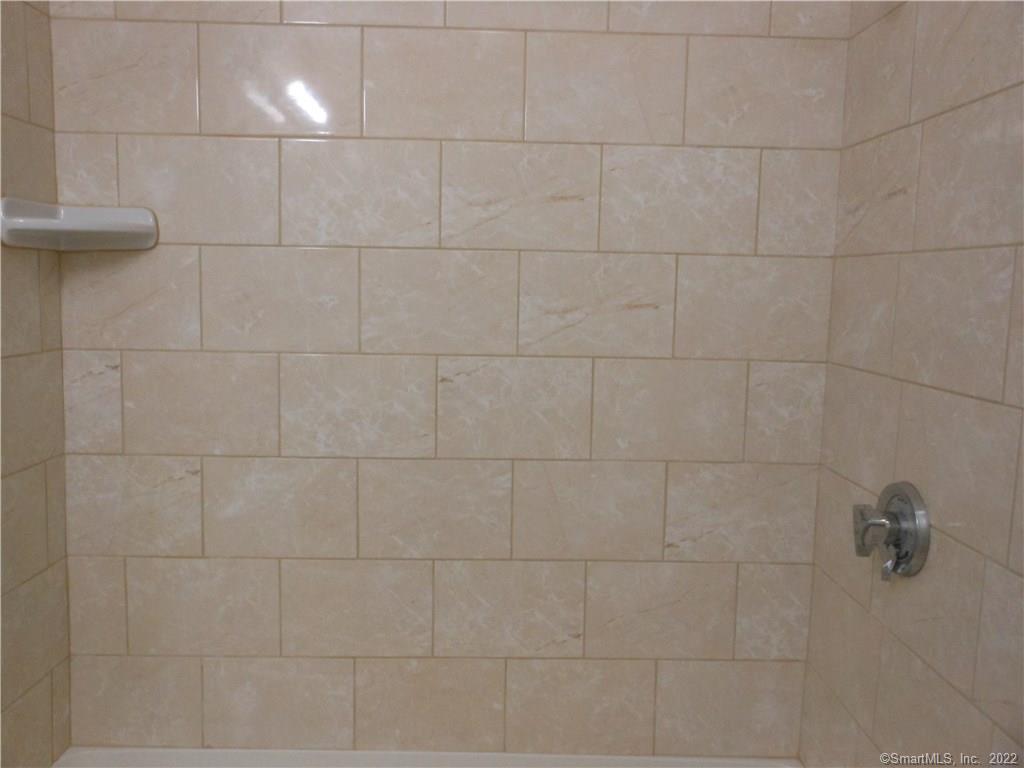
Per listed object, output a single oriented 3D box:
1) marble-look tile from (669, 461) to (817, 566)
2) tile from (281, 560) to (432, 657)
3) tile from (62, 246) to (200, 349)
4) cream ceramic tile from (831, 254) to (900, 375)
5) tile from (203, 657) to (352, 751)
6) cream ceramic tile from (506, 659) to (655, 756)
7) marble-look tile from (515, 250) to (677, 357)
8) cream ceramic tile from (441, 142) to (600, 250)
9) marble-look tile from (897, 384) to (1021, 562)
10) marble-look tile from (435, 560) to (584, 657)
[{"bbox_3d":[0.459,0.258,1.659,0.304,0.200,0.010,1,6,-2],"label":"marble-look tile"},{"bbox_3d":[-0.312,0.452,1.675,0.304,0.203,0.009,1,5,-1],"label":"tile"},{"bbox_3d":[-0.725,-0.165,1.584,0.261,0.200,0.010,1,7,-1],"label":"tile"},{"bbox_3d":[0.628,-0.127,1.482,0.010,0.200,0.257,1,7,-1],"label":"cream ceramic tile"},{"bbox_3d":[-0.472,0.650,1.691,0.304,0.197,0.009,1,5,-1],"label":"tile"},{"bbox_3d":[0.141,0.662,1.703,0.305,0.200,0.009,1,7,-1],"label":"cream ceramic tile"},{"bbox_3d":[0.165,-0.153,1.605,0.301,0.200,0.010,1,7,-1],"label":"marble-look tile"},{"bbox_3d":[0.015,-0.363,1.605,0.304,0.203,0.009,1,5,-1],"label":"cream ceramic tile"},{"bbox_3d":[0.633,0.114,1.192,0.009,0.202,0.305,1,7,-1],"label":"marble-look tile"},{"bbox_3d":[-0.005,0.452,1.665,0.301,0.200,0.010,1,6,-2],"label":"marble-look tile"}]

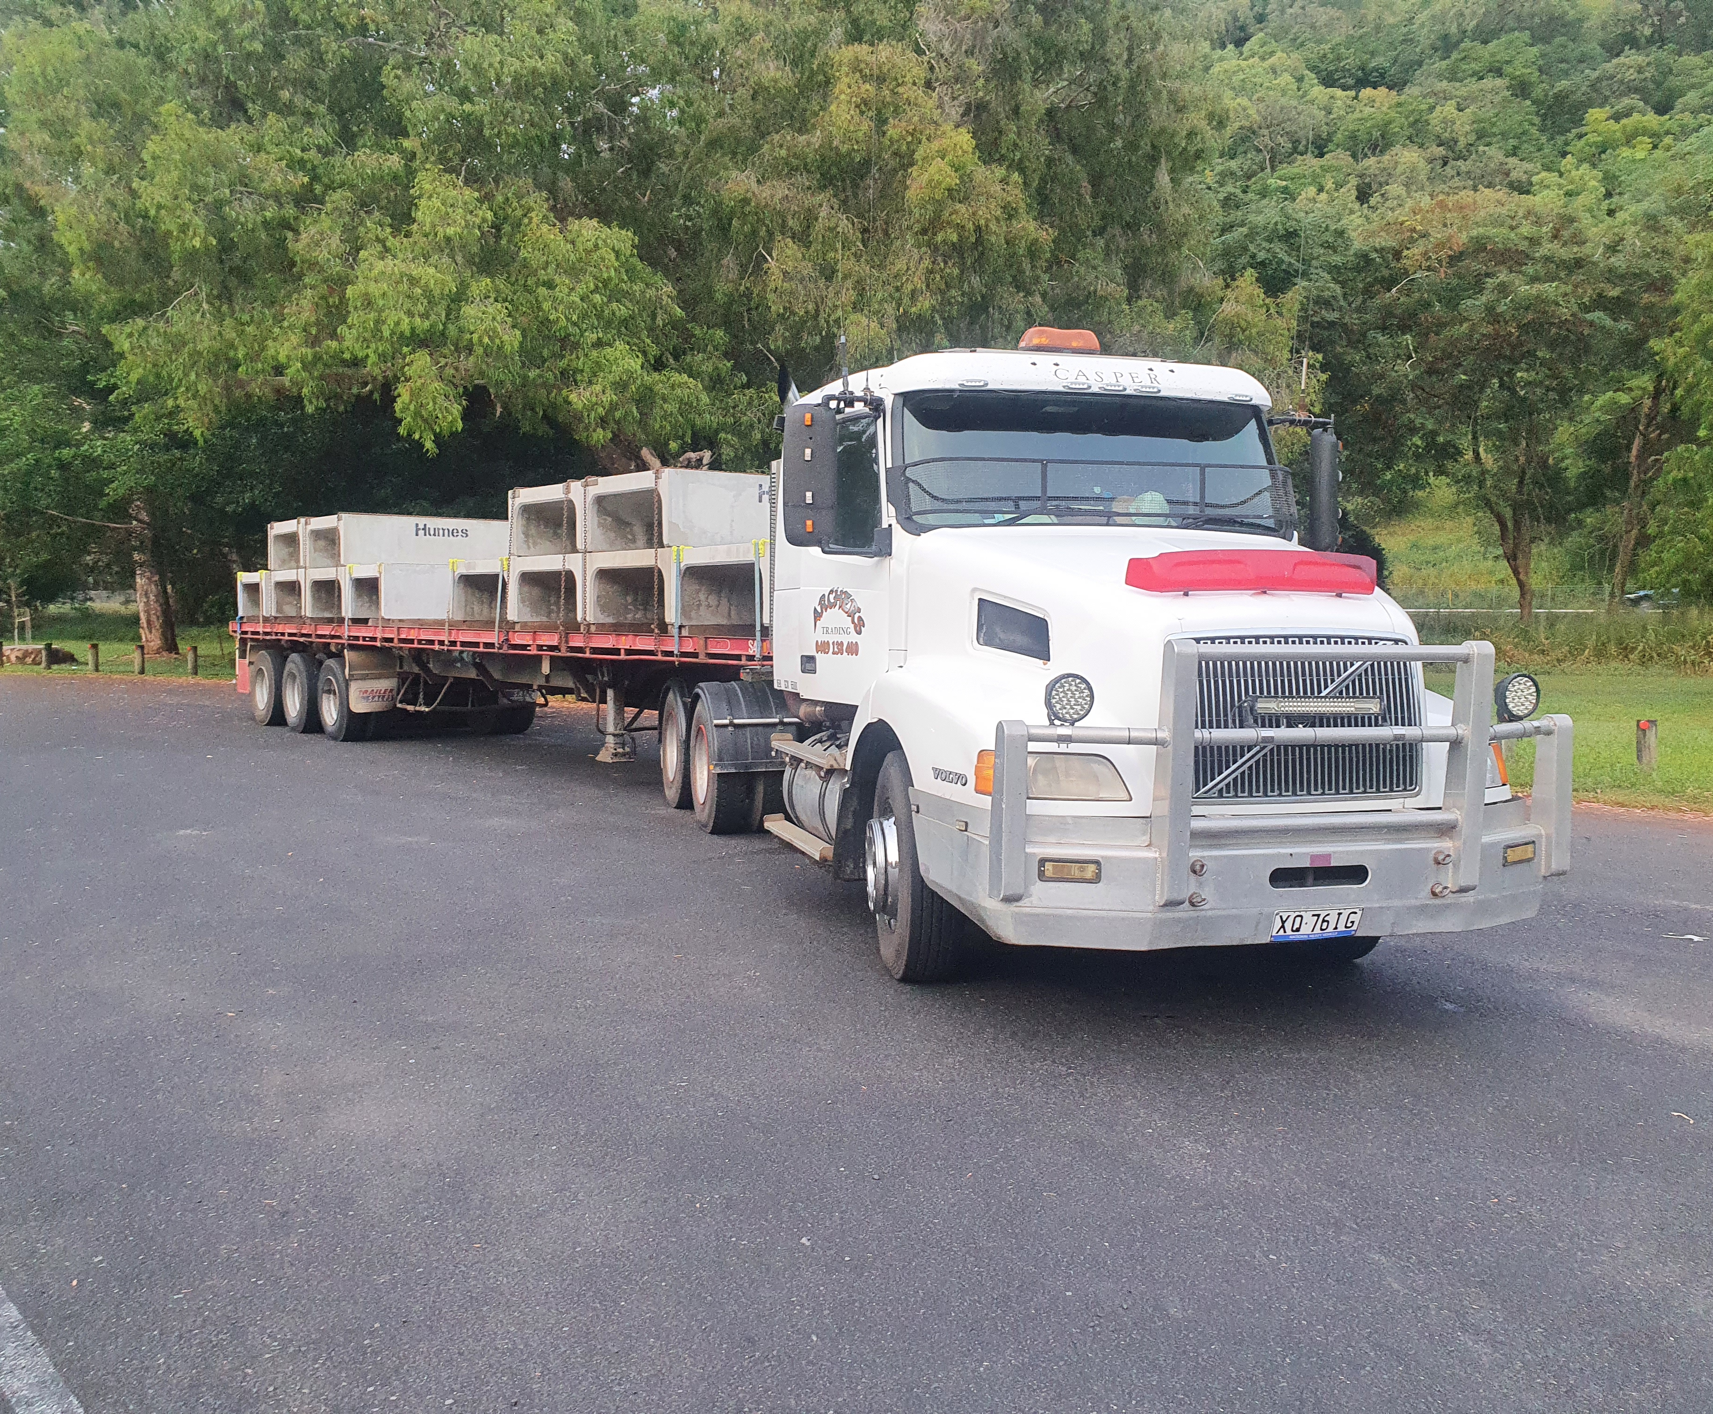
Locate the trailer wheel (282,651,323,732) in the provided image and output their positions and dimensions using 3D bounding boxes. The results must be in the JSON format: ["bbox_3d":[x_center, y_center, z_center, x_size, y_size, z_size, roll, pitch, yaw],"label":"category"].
[{"bbox_3d":[-7.188,-0.168,18.482,0.300,1.030,1.030,-2,5,-39],"label":"trailer wheel"}]

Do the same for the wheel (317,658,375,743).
[{"bbox_3d":[-6.318,-0.088,17.422,0.300,1.030,1.030,-2,5,-39],"label":"wheel"}]

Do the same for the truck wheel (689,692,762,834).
[{"bbox_3d":[-1.007,0.427,10.532,0.300,1.030,1.030,0,4,-17],"label":"truck wheel"}]

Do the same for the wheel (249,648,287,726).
[{"bbox_3d":[-8.058,-0.247,19.542,0.300,1.030,1.030,-2,5,-39],"label":"wheel"}]

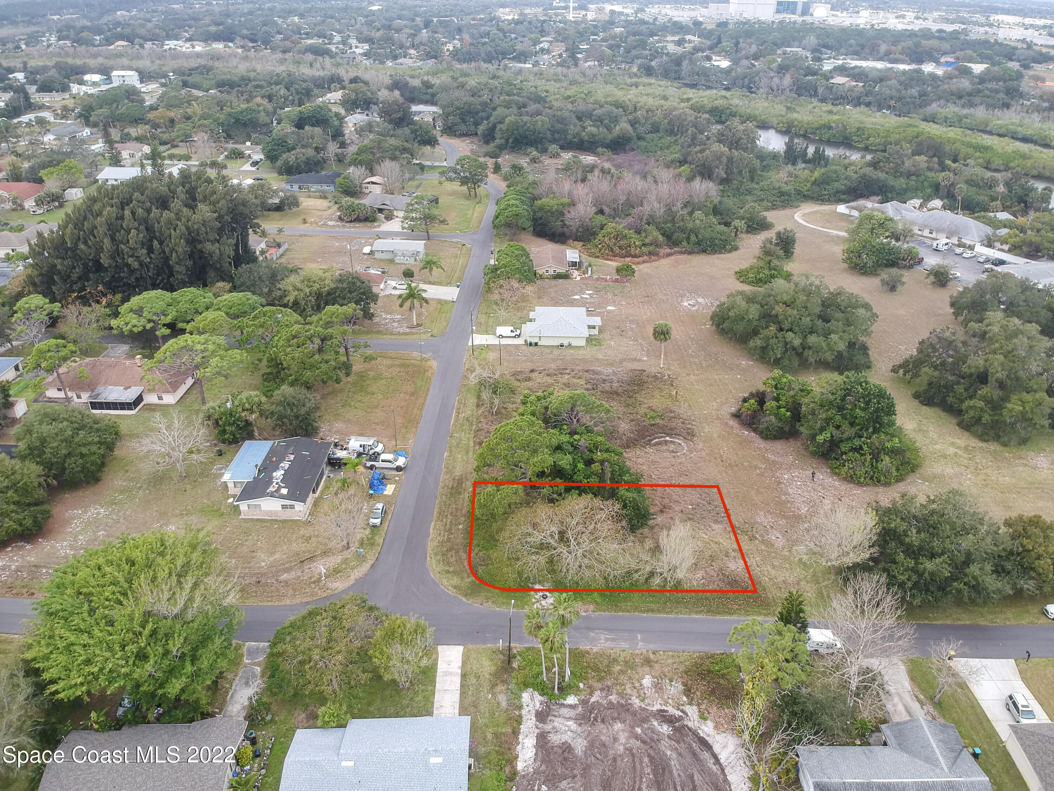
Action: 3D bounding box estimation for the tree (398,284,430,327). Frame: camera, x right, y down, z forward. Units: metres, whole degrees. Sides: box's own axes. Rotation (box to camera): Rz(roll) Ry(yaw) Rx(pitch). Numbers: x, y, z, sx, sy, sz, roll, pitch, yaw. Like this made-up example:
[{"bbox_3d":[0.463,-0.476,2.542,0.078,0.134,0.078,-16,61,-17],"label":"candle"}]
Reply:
[{"bbox_3d":[-24.920,-19.494,166.489,6.600,9.030,6.600,1,29,1],"label":"tree"}]

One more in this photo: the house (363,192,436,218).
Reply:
[{"bbox_3d":[-45.347,-66.619,264.814,21.500,4.900,13.500,10,30,18],"label":"house"}]

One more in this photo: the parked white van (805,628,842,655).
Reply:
[{"bbox_3d":[35.711,29.540,91.407,4.300,2.150,1.950,1,30,1],"label":"parked white van"}]

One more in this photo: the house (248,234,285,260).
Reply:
[{"bbox_3d":[-76.612,-42.525,213.467,14.720,3.960,11.170,2,29,3],"label":"house"}]

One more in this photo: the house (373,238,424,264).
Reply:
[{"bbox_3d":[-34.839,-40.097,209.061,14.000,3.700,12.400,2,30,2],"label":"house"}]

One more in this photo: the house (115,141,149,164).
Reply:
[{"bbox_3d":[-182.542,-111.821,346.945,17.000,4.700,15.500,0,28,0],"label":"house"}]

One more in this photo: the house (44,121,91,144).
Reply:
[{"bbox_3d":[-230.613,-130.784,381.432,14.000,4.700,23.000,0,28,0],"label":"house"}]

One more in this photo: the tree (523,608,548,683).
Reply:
[{"bbox_3d":[1.310,26.669,80.893,2.940,9.950,2.940,1,29,1],"label":"tree"}]

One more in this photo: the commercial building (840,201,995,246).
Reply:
[{"bbox_3d":[119.997,-55.306,236.199,15.500,6.000,44.500,-22,37,-34],"label":"commercial building"}]

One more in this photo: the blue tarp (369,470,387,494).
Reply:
[{"bbox_3d":[-23.258,13.537,119.396,2.800,0.700,5.200,4,30,5],"label":"blue tarp"}]

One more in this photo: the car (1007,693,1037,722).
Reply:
[{"bbox_3d":[54.351,34.884,82.994,1.820,1.680,4.500,0,30,0],"label":"car"}]

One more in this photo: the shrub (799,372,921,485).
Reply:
[{"bbox_3d":[54.680,4.793,122.499,17.260,9.440,17.770,1,29,1],"label":"shrub"}]

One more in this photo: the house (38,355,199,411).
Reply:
[{"bbox_3d":[-75.000,-2.754,139.177,24.770,4.970,15.730,1,29,2],"label":"house"}]

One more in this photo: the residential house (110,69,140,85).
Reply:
[{"bbox_3d":[-252.878,-199.394,480.000,13.400,9.300,10.100,-1,30,-3],"label":"residential house"}]

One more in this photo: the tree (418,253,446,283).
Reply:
[{"bbox_3d":[-23.541,-31.202,190.680,6.300,6.900,6.300,1,30,0],"label":"tree"}]

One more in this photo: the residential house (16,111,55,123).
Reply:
[{"bbox_3d":[-273.457,-153.807,423.710,12.500,4.500,20.500,0,28,0],"label":"residential house"}]

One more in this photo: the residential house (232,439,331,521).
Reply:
[{"bbox_3d":[-37.686,12.462,119.400,10.400,4.100,17.200,0,28,0],"label":"residential house"}]

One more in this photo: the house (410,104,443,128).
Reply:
[{"bbox_3d":[-51.120,-145.931,401.524,18.270,6.600,19.290,2,29,3],"label":"house"}]

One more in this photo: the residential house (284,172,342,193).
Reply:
[{"bbox_3d":[-77.539,-79.066,279.689,20.610,4.970,13.700,3,29,4],"label":"residential house"}]

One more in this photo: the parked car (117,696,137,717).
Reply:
[{"bbox_3d":[-43.077,33.111,83.748,1.850,1.600,4.600,0,28,0],"label":"parked car"}]

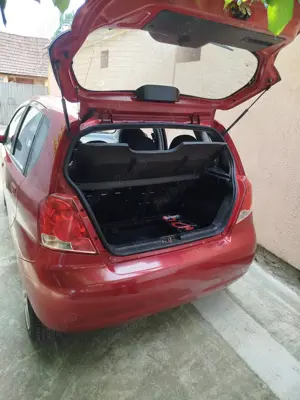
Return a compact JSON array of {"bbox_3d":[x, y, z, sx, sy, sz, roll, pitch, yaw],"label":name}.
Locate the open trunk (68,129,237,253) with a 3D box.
[{"bbox_3d":[0.015,-0.119,1.790,1.091,0.682,0.616,-6,14,-21],"label":"open trunk"}]

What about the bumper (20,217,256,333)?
[{"bbox_3d":[0.102,0.370,1.697,1.610,0.455,0.400,-6,14,-21],"label":"bumper"}]

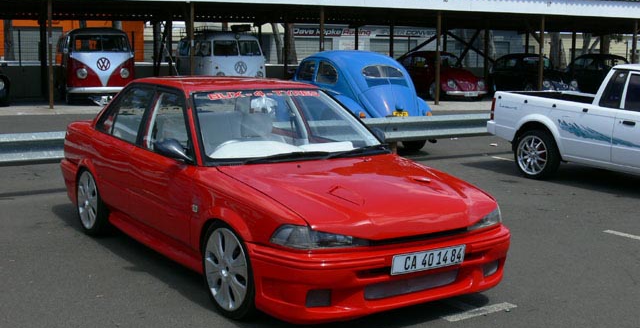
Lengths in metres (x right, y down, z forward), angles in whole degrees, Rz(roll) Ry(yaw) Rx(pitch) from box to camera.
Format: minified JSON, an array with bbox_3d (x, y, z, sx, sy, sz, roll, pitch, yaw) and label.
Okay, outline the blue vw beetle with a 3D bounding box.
[{"bbox_3d":[0.340,-1.068,13.381,1.540,1.520,4.070,-3,9,-28],"label":"blue vw beetle"}]

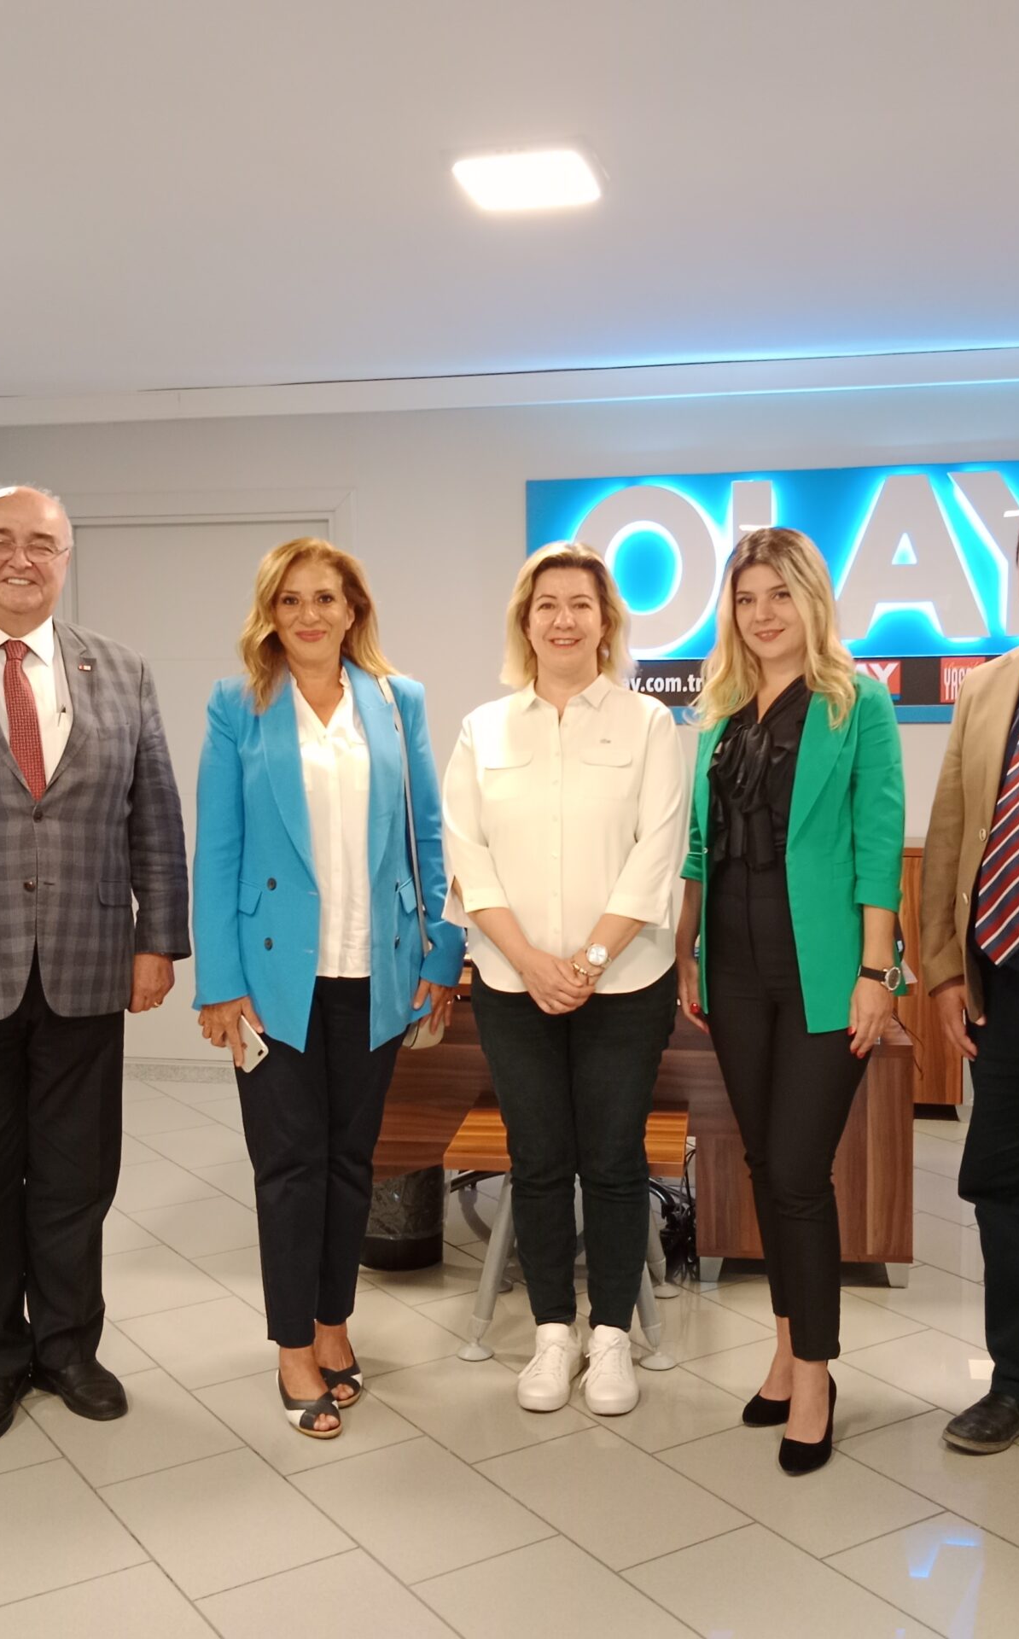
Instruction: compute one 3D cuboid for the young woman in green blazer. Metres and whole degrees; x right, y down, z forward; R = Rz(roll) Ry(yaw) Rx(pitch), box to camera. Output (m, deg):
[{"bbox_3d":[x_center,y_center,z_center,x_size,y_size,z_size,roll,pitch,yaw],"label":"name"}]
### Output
[{"bbox_3d":[0.529,0.313,3.095,0.430,1.706,0.360,2,5,25],"label":"young woman in green blazer"}]

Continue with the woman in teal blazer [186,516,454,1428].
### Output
[{"bbox_3d":[-0.359,0.306,3.244,0.510,1.700,0.380,-1,4,-10],"label":"woman in teal blazer"}]

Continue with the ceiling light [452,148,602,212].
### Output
[{"bbox_3d":[0.045,-1.437,3.639,0.350,0.040,0.350,1,4,14],"label":"ceiling light"}]

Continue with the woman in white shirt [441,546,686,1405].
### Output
[{"bbox_3d":[0.112,0.303,3.310,0.470,1.695,0.340,0,4,-2],"label":"woman in white shirt"}]

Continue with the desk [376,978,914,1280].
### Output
[{"bbox_3d":[0.285,0.729,4.330,1.430,0.730,0.760,1,4,5],"label":"desk"}]

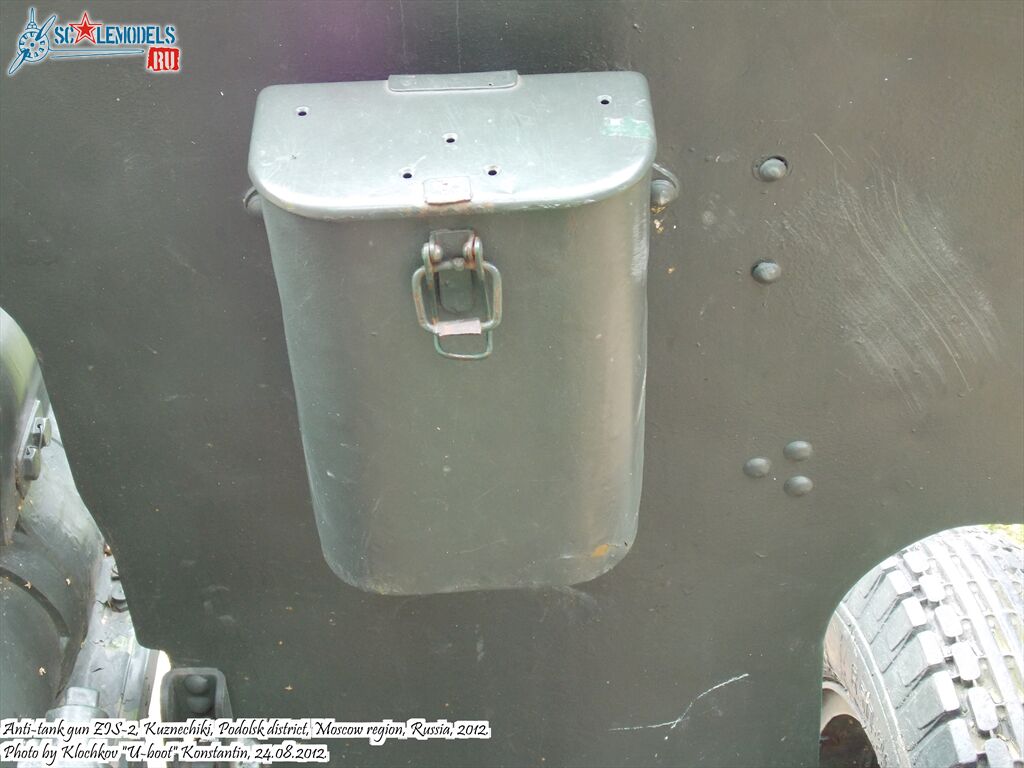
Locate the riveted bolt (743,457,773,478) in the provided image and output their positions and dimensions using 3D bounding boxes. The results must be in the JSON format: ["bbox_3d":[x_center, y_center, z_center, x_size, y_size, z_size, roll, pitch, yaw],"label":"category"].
[{"bbox_3d":[0.176,0.060,1.104,0.021,0.021,0.011,-2,42,0],"label":"riveted bolt"}]

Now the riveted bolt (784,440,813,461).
[{"bbox_3d":[0.204,0.048,1.094,0.021,0.021,0.011,-2,42,0],"label":"riveted bolt"}]

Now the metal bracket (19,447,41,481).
[{"bbox_3d":[-0.347,0.058,1.110,0.015,0.025,0.019,-2,25,0],"label":"metal bracket"}]

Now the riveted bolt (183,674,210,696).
[{"bbox_3d":[-0.246,0.235,1.200,0.021,0.021,0.011,-2,42,0],"label":"riveted bolt"}]

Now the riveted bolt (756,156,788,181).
[{"bbox_3d":[0.158,-0.130,0.932,0.018,0.018,0.010,-2,42,0],"label":"riveted bolt"}]

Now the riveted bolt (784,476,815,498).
[{"bbox_3d":[0.209,0.074,1.118,0.021,0.021,0.011,-2,42,0],"label":"riveted bolt"}]

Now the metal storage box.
[{"bbox_3d":[-0.029,-0.021,0.945,0.224,0.304,0.126,-2,42,0],"label":"metal storage box"}]

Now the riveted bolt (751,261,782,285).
[{"bbox_3d":[0.163,-0.071,0.985,0.019,0.019,0.010,-2,42,0],"label":"riveted bolt"}]

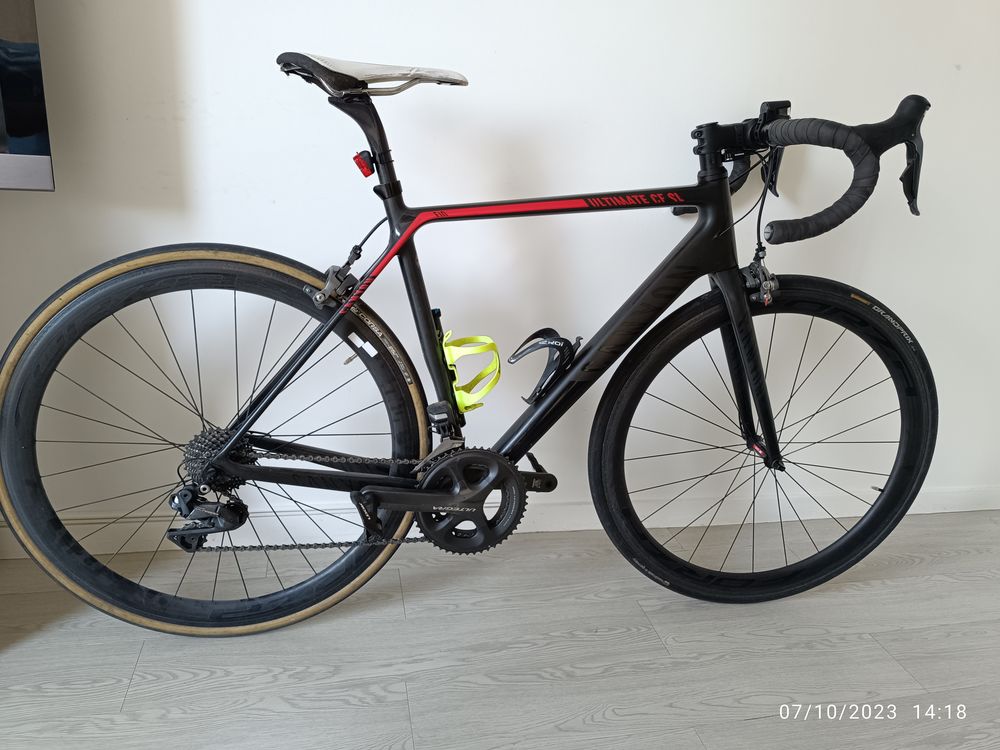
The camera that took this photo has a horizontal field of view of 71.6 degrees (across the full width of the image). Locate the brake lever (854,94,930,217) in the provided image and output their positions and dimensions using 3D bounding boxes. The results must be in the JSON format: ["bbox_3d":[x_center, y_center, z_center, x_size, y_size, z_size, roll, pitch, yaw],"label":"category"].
[{"bbox_3d":[0.531,-0.299,0.941,0.129,0.158,0.054,4,17,-6],"label":"brake lever"}]

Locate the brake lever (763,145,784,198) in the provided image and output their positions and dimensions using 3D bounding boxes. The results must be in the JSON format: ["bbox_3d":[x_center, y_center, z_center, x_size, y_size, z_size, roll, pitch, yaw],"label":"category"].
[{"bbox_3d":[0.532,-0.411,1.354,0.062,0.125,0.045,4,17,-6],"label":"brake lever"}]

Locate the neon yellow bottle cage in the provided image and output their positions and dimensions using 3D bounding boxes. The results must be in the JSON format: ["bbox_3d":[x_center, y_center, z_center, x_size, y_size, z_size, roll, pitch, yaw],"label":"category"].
[{"bbox_3d":[-0.043,-0.013,1.152,0.089,0.144,0.076,-17,19,-6],"label":"neon yellow bottle cage"}]

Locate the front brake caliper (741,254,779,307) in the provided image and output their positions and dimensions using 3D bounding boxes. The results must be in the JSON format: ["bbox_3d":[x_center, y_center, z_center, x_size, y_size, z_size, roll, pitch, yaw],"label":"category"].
[{"bbox_3d":[0.450,-0.162,1.203,0.053,0.083,0.075,4,17,-6],"label":"front brake caliper"}]

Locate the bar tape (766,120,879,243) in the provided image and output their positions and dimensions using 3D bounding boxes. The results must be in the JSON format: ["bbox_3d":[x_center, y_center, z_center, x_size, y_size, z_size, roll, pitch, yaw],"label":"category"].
[{"bbox_3d":[0.437,-0.282,1.015,0.146,0.172,0.173,4,17,-6],"label":"bar tape"}]

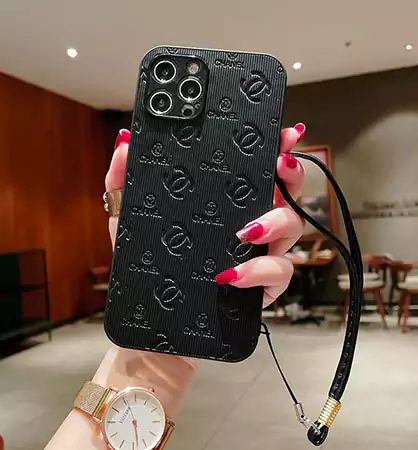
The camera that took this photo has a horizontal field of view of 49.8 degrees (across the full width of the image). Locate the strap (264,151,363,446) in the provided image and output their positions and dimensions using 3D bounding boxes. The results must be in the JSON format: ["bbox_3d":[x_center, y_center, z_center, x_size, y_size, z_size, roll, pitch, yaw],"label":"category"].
[{"bbox_3d":[0.058,0.041,0.250,0.053,0.160,0.025,-3,0,0],"label":"strap"}]

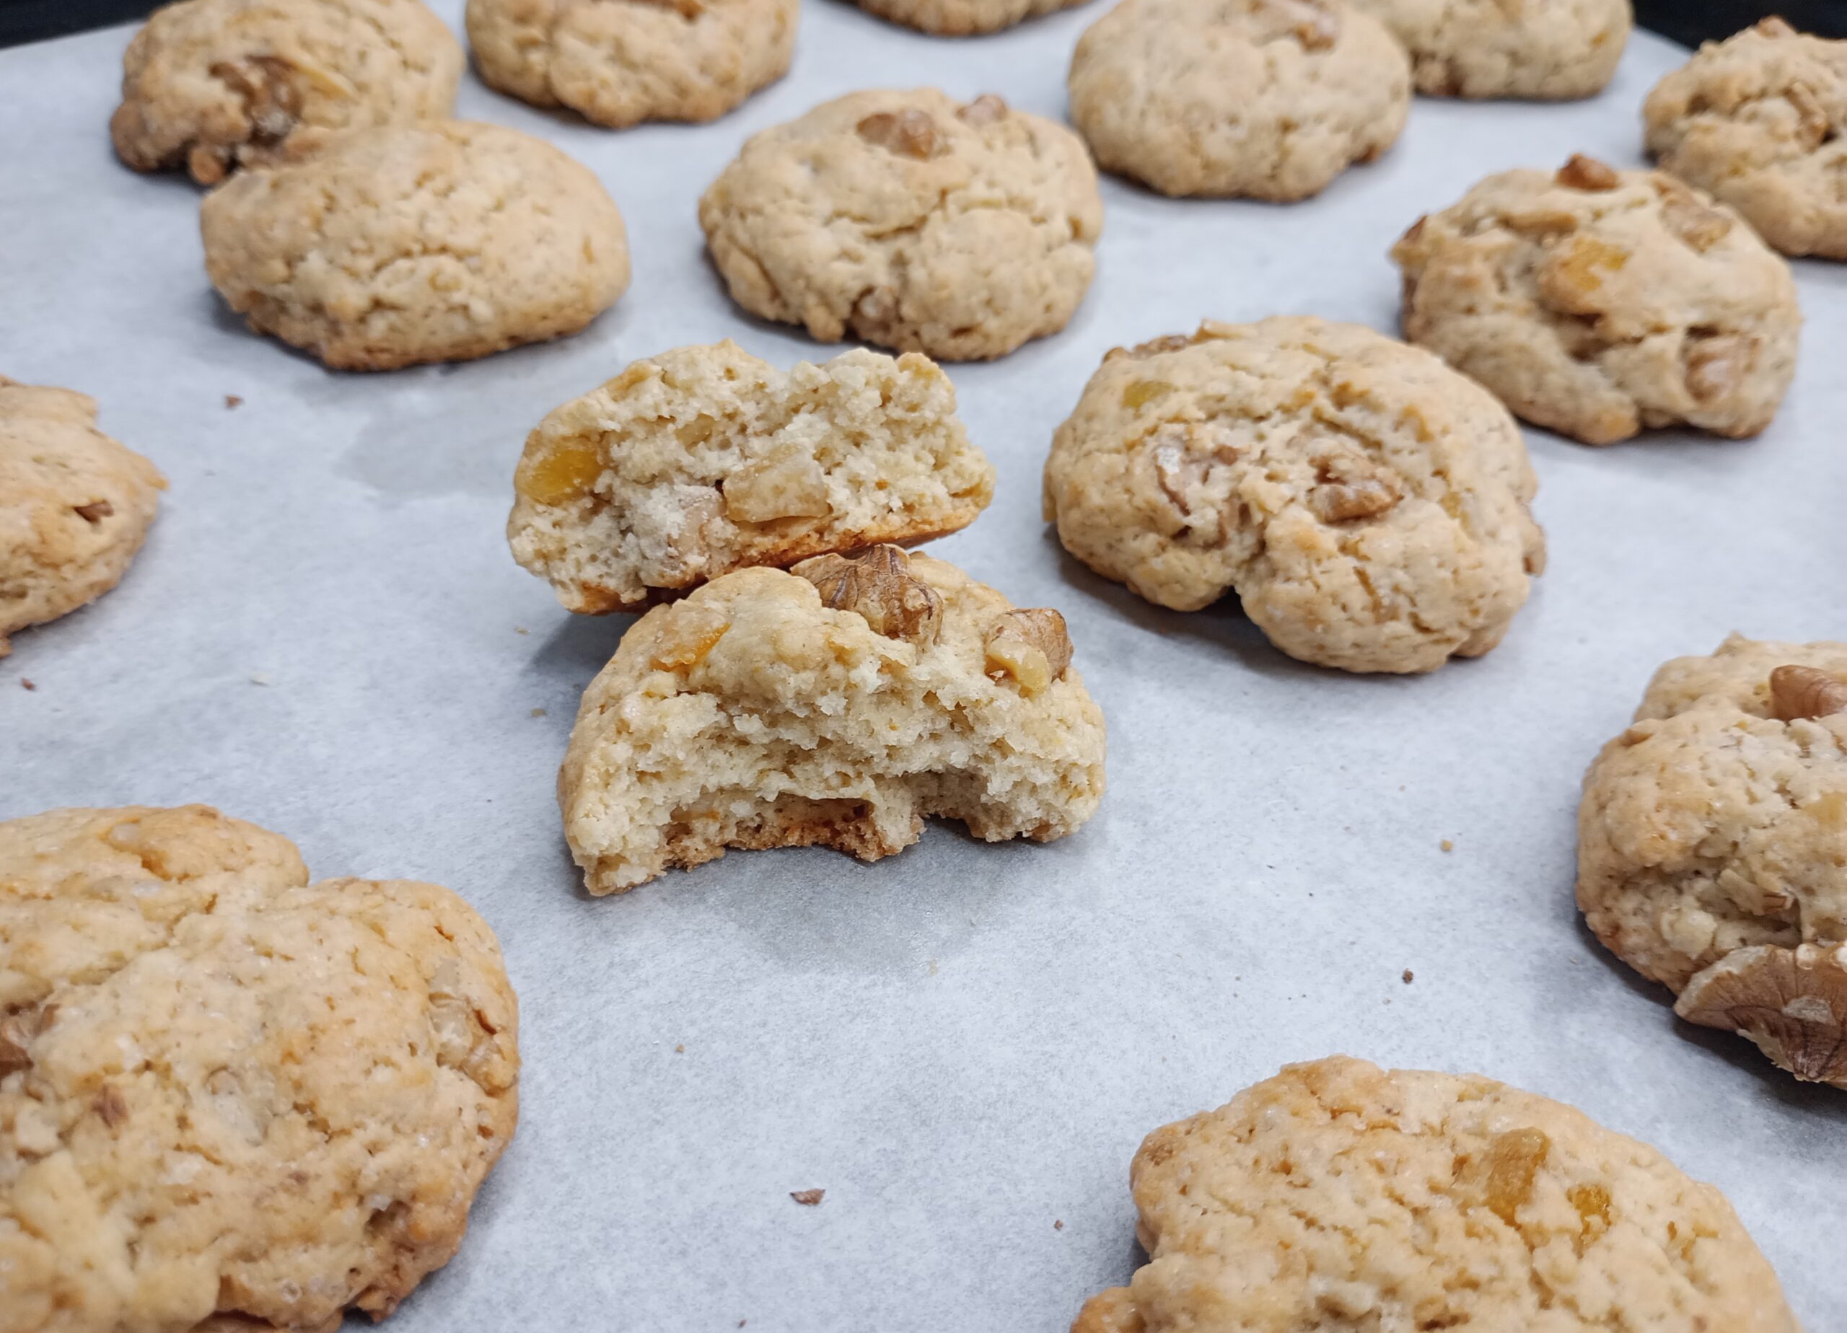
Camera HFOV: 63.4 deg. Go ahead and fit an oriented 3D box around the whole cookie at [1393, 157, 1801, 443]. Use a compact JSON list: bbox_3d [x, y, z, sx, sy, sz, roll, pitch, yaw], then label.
[{"bbox_3d":[0.108,-0.063,0.238,0.063,0.026,0.065,2,43,0],"label":"whole cookie"}]

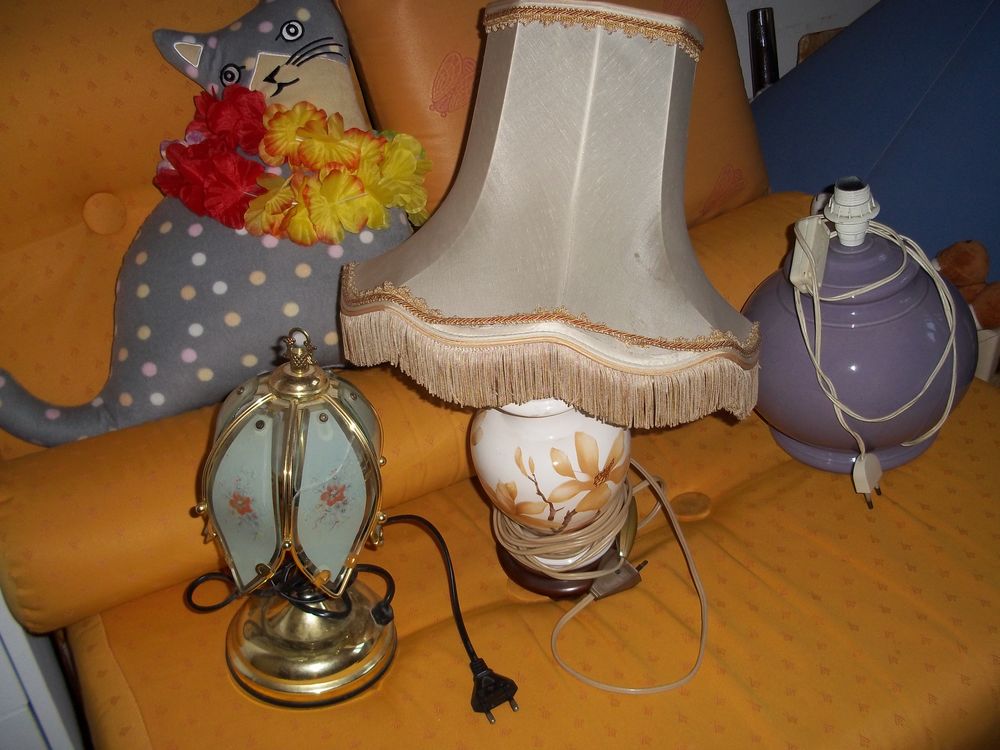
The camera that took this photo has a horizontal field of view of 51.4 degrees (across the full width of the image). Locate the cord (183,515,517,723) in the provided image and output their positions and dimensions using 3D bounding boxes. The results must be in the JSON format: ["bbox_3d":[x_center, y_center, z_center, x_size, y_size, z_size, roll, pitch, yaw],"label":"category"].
[{"bbox_3d":[-0.109,0.152,0.759,0.235,0.080,0.209,-4,36,0],"label":"cord"}]

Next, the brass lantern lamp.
[{"bbox_3d":[-0.129,0.085,0.693,0.132,0.272,0.132,5,35,0],"label":"brass lantern lamp"}]

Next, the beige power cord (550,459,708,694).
[{"bbox_3d":[0.107,0.143,0.784,0.108,0.046,0.209,7,37,14],"label":"beige power cord"}]

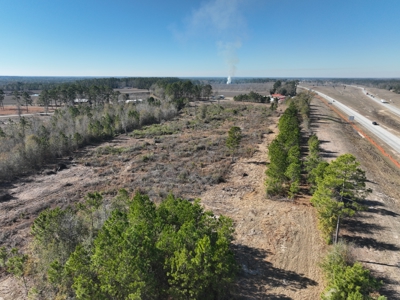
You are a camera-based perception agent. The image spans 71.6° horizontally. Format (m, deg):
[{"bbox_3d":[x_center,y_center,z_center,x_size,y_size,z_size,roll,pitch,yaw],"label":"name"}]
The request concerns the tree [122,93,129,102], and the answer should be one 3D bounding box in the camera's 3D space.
[{"bbox_3d":[-103.710,-72.760,384.460,7.950,13.660,7.950,-4,15,-14],"label":"tree"}]

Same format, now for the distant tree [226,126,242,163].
[{"bbox_3d":[14.690,-2.170,115.720,6.560,15.460,6.560,2,15,7],"label":"distant tree"}]

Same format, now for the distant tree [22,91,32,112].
[{"bbox_3d":[-170.400,-47.350,271.330,8.200,21.280,8.200,-9,17,-31],"label":"distant tree"}]

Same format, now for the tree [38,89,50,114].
[{"bbox_3d":[-146.060,-44.900,257.550,9.600,23.870,9.600,-8,17,-28],"label":"tree"}]

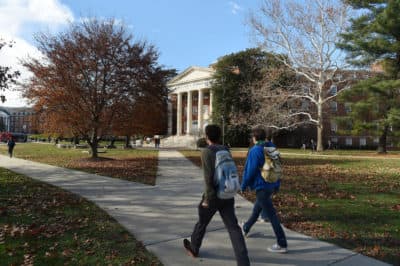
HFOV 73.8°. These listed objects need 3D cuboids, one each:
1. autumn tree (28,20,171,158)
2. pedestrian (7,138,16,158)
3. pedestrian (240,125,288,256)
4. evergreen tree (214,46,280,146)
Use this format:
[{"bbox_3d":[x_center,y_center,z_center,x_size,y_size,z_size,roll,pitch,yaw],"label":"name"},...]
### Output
[{"bbox_3d":[-8.300,-3.550,21.400,11.200,11.200,10.800,0,-1,0],"label":"autumn tree"},{"bbox_3d":[-15.050,1.140,21.300,0.480,1.700,0.550,-1,-2,41],"label":"pedestrian"},{"bbox_3d":[0.930,0.760,3.880,0.800,1.740,0.550,-1,-2,40],"label":"pedestrian"},{"bbox_3d":[8.500,-6.200,47.000,12.600,17.300,12.000,0,-1,0],"label":"evergreen tree"}]

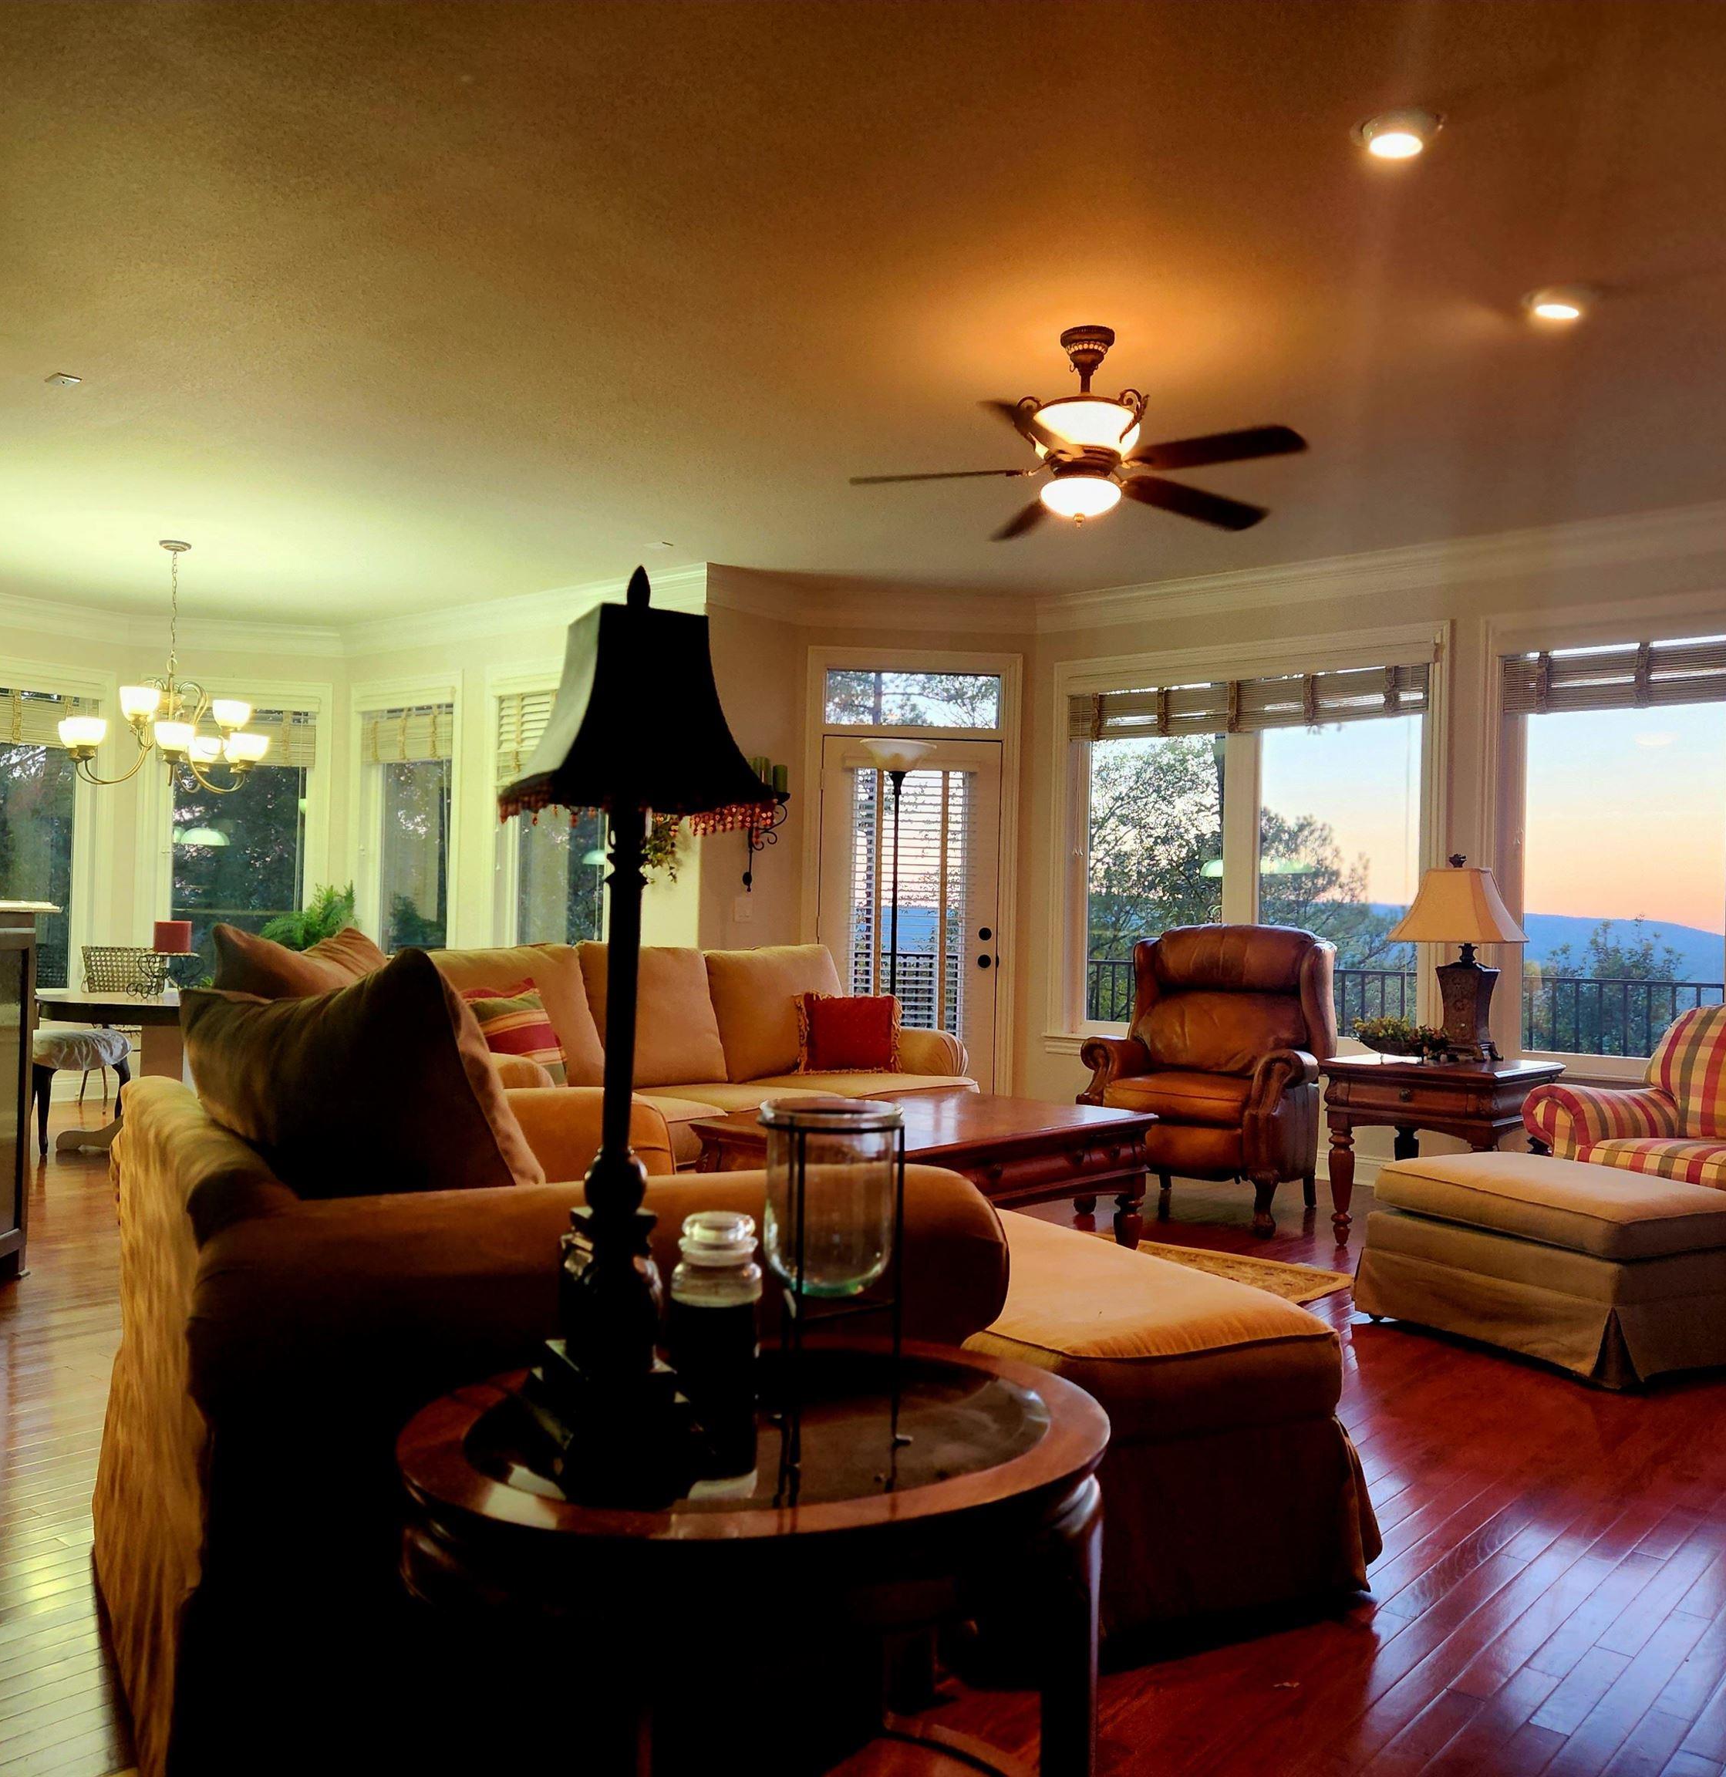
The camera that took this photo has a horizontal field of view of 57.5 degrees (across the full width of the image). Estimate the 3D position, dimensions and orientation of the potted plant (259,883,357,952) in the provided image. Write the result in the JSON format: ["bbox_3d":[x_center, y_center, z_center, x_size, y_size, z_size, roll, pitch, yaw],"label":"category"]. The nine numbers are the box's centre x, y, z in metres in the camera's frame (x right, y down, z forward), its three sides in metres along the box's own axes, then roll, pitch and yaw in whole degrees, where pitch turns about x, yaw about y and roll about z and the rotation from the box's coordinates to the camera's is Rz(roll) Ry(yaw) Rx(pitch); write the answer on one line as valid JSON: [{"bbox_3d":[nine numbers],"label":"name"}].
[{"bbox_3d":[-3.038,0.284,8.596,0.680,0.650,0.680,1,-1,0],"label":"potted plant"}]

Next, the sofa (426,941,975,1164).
[{"bbox_3d":[-0.610,0.727,5.748,0.960,0.980,2.200,0,-1,45],"label":"sofa"}]

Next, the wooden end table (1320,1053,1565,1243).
[{"bbox_3d":[2.044,0.945,5.544,0.605,0.640,0.655,0,-1,41],"label":"wooden end table"}]

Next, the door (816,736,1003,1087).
[{"bbox_3d":[0.229,0.245,7.927,0.906,2.020,0.060,1,-1,-6],"label":"door"}]

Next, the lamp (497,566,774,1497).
[{"bbox_3d":[-0.229,0.120,1.597,0.220,0.885,0.240,2,-1,-27],"label":"lamp"}]

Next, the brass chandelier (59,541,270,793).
[{"bbox_3d":[-3.089,-0.987,6.971,0.900,1.070,0.900,1,-1,0],"label":"brass chandelier"}]

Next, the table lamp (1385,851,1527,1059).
[{"bbox_3d":[2.297,0.267,6.046,0.440,0.770,0.310,0,-1,41],"label":"table lamp"}]

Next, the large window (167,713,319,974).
[{"bbox_3d":[-3.685,-0.245,9.320,0.830,1.640,0.090,2,-1,-17],"label":"large window"}]

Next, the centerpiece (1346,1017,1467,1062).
[{"bbox_3d":[2.002,0.543,5.780,0.400,0.170,0.220,0,-1,40],"label":"centerpiece"}]

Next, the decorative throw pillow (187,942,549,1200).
[{"bbox_3d":[-0.907,0.365,2.835,0.530,0.510,0.210,-9,31,38],"label":"decorative throw pillow"}]

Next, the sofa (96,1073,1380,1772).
[{"bbox_3d":[-0.355,0.814,2.984,1.940,0.850,1.500,2,-1,-27],"label":"sofa"}]

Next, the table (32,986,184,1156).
[{"bbox_3d":[-3.142,0.828,7.074,1.250,0.700,1.250,2,-1,-24],"label":"table"}]

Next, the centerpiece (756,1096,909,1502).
[{"bbox_3d":[-0.039,0.424,1.721,0.175,0.365,0.175,1,-1,0],"label":"centerpiece"}]

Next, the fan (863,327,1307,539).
[{"bbox_3d":[0.586,-1.220,4.177,1.280,0.500,1.280,1,-1,0],"label":"fan"}]

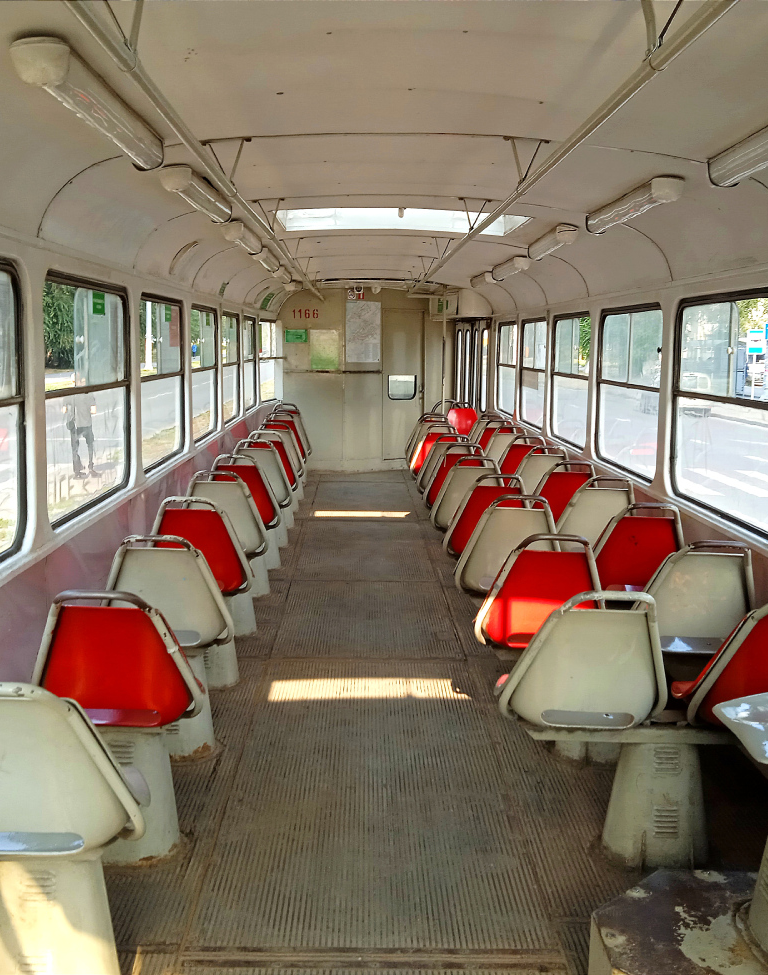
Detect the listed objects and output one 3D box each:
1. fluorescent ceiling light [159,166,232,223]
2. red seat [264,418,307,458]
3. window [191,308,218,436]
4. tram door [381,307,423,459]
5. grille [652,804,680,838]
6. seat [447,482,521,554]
[{"bbox_3d":[-0.720,-1.096,4.042,0.110,0.083,1.180,-11,8,0],"label":"fluorescent ceiling light"},{"bbox_3d":[-0.914,-0.434,9.636,0.440,0.400,0.460,1,8,-1],"label":"red seat"},{"bbox_3d":[-1.190,-0.757,6.915,0.055,0.830,1.230,1,8,-2],"label":"window"},{"bbox_3d":[0.225,-1.141,11.696,0.514,1.657,0.050,-4,9,-31],"label":"tram door"},{"bbox_3d":[0.854,1.012,3.191,0.075,0.088,0.015,1,1,-1],"label":"grille"},{"bbox_3d":[0.517,0.136,4.979,0.420,0.410,0.520,1,8,-2],"label":"seat"}]

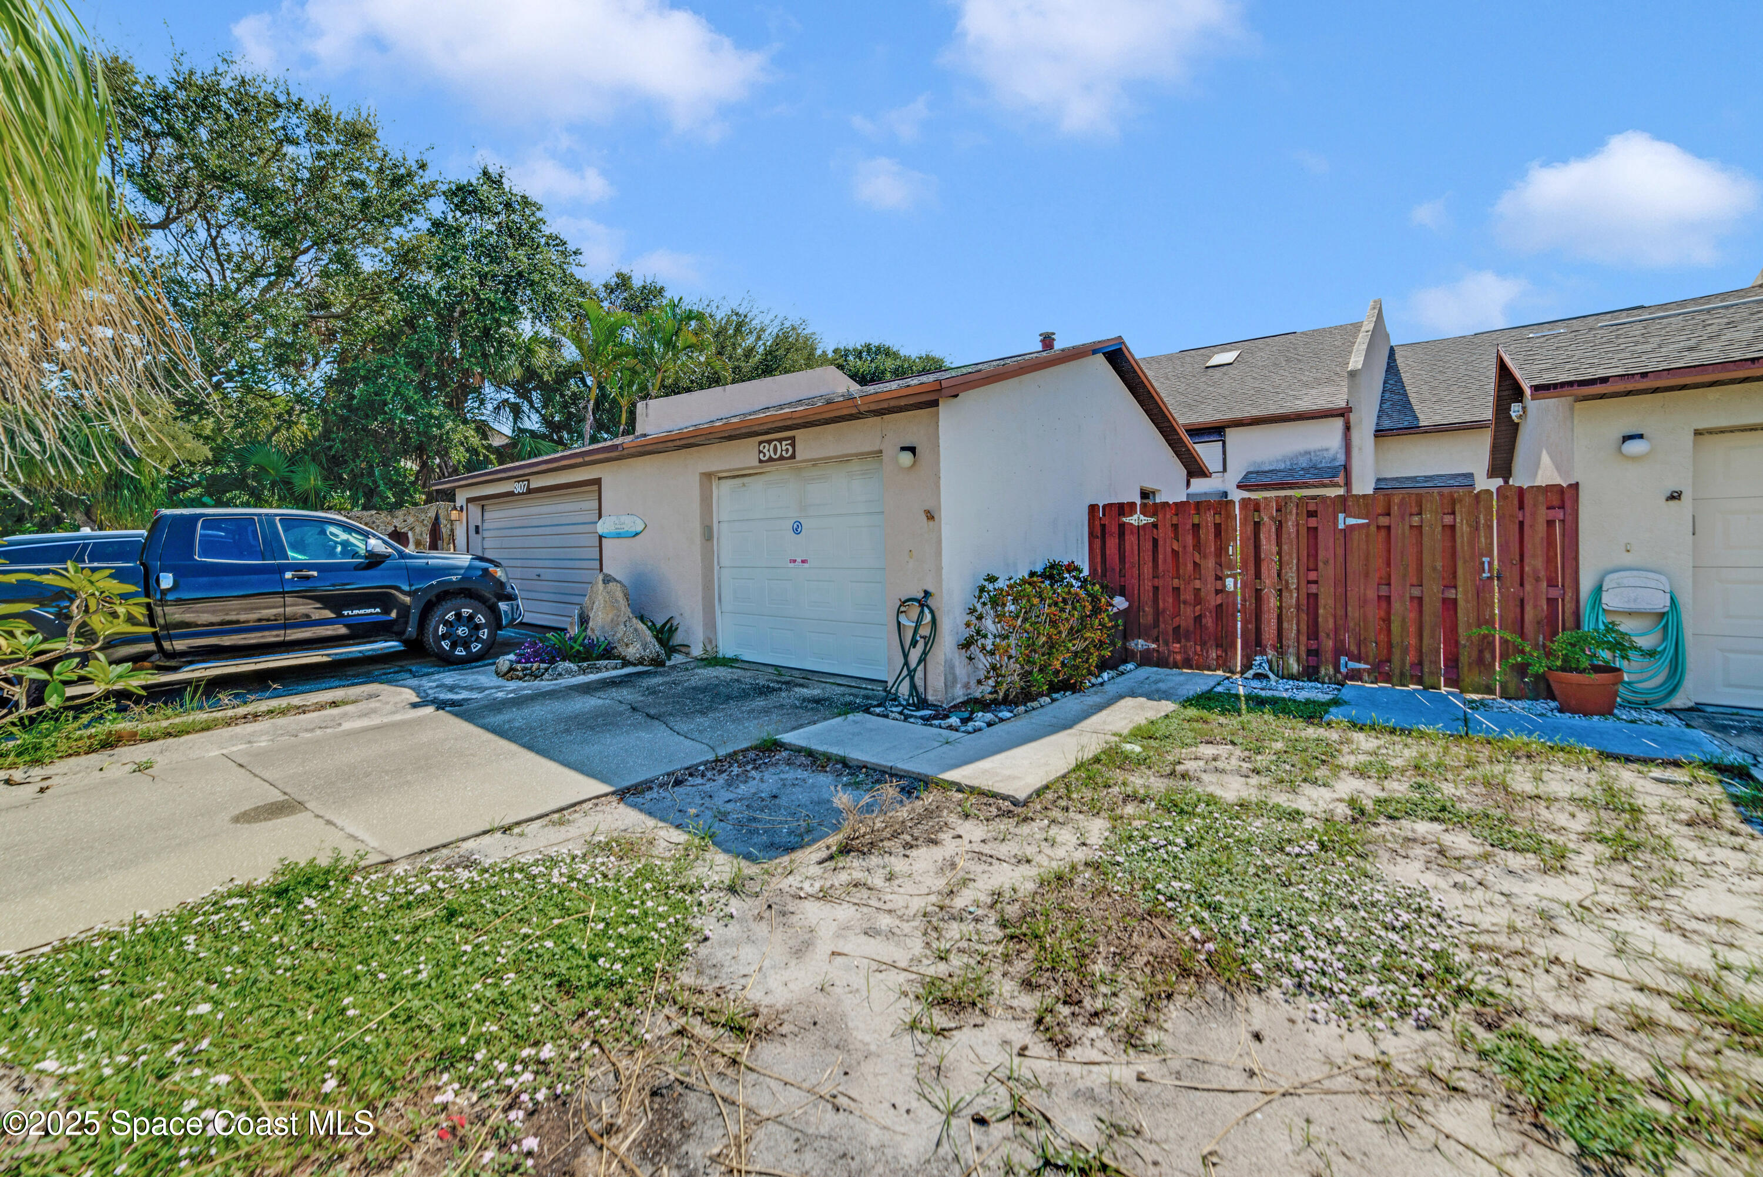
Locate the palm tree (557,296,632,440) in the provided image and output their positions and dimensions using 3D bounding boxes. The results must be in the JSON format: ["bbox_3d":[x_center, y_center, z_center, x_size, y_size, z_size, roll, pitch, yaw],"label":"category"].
[{"bbox_3d":[-7.458,-3.555,18.212,2.061,8.053,2.100,-2,3,-22],"label":"palm tree"}]

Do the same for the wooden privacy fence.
[{"bbox_3d":[4.160,-0.006,7.014,4.179,1.865,0.130,2,4,39],"label":"wooden privacy fence"}]

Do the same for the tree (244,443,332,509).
[{"bbox_3d":[-15.961,-1.671,18.618,2.378,4.507,2.300,-3,4,-40],"label":"tree"}]

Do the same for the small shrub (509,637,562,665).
[{"bbox_3d":[-3.907,0.705,7.750,0.570,0.370,0.500,-2,3,-27],"label":"small shrub"}]

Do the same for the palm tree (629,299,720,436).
[{"bbox_3d":[-5.469,-3.678,18.516,2.536,8.206,2.400,-2,3,-16],"label":"palm tree"}]

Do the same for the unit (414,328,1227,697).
[{"bbox_3d":[-1.264,-1.333,11.898,10.950,4.050,7.800,2,4,39],"label":"unit"}]

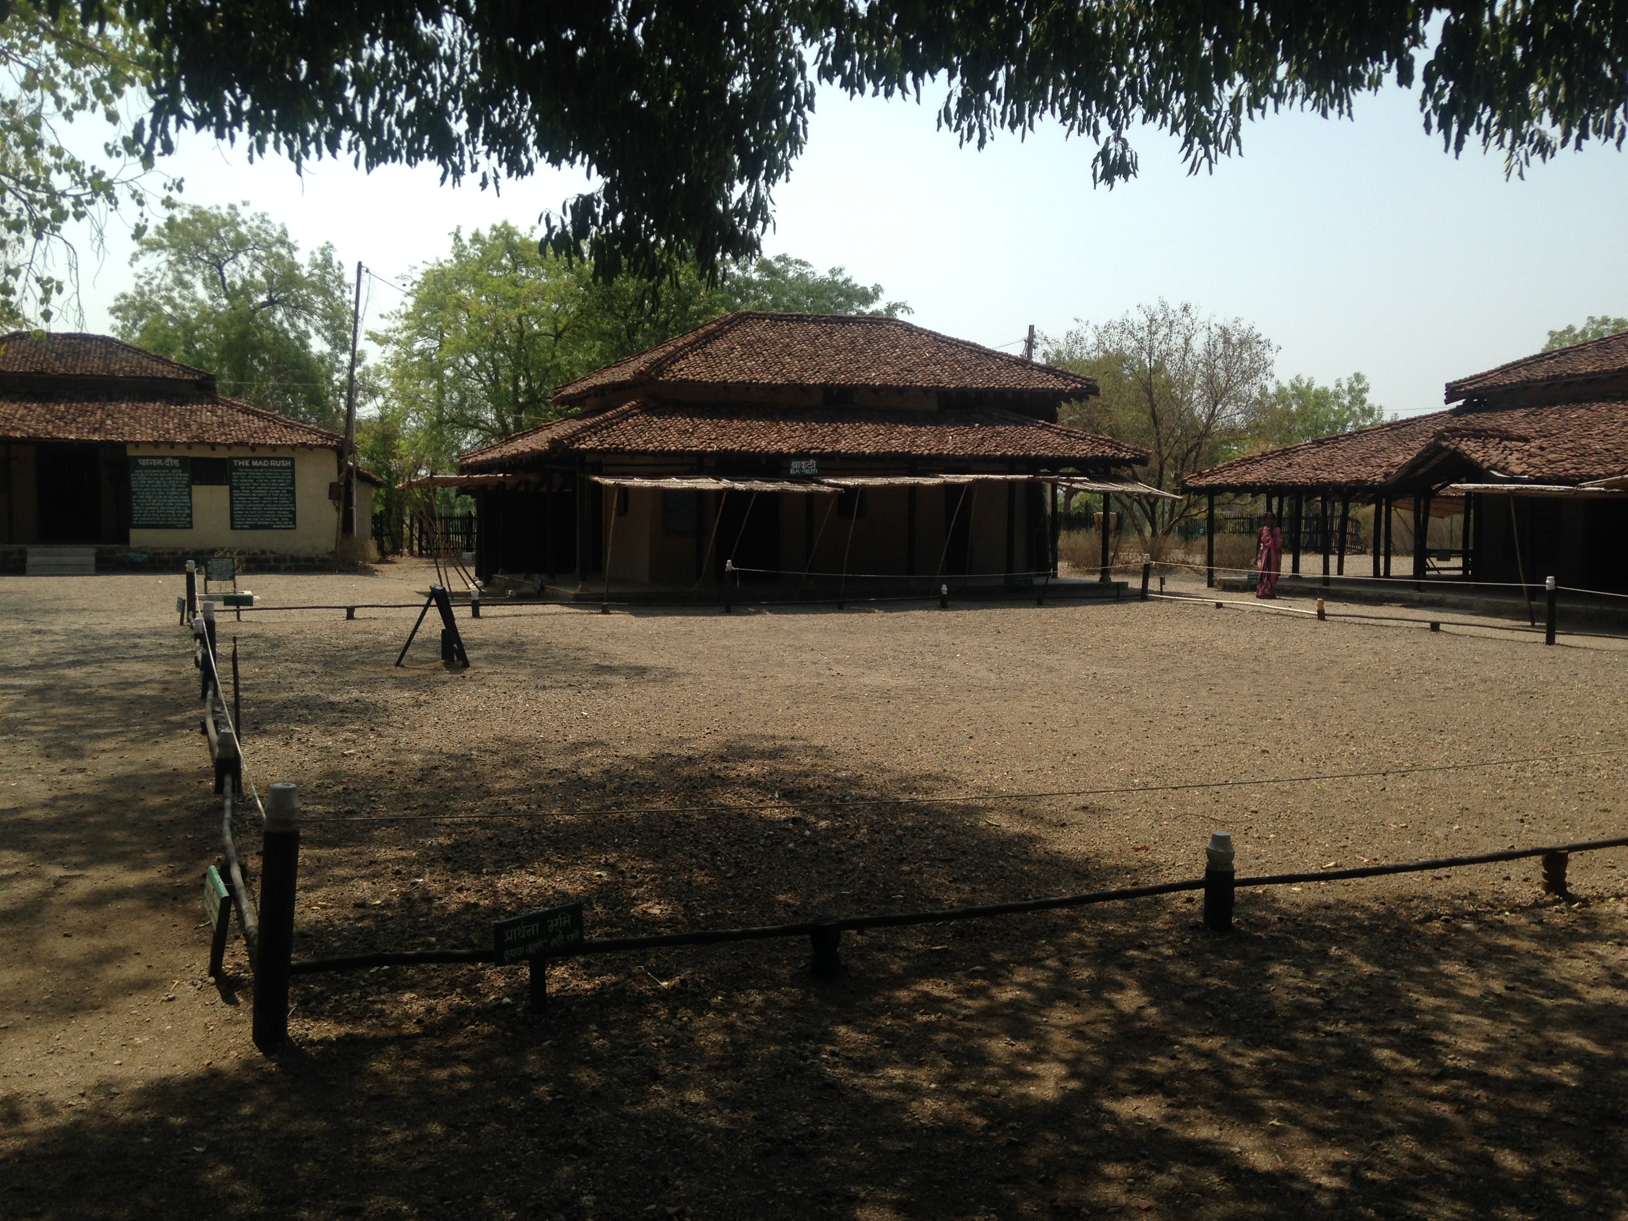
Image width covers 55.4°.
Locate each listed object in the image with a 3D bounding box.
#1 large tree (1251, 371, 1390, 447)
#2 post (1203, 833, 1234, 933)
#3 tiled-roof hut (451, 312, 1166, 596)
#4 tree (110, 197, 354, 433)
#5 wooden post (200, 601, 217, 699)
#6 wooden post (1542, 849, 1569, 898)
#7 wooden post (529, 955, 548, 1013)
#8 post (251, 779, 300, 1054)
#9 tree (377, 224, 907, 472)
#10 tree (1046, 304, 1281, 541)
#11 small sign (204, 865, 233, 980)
[{"bbox_3d":[18.530,-5.415,56.764,5.650,6.560,5.500,0,4,0],"label":"large tree"},{"bbox_3d":[1.532,1.030,5.893,0.105,0.370,0.105,1,4,-22],"label":"post"},{"bbox_3d":[-0.704,-3.438,32.601,11.900,5.750,10.300,-1,4,-21],"label":"tiled-roof hut"},{"bbox_3d":[-20.519,-8.151,54.583,8.790,12.190,8.500,0,4,0],"label":"tree"},{"bbox_3d":[-5.074,0.331,13.018,0.100,0.803,0.100,-1,4,-21],"label":"wooden post"},{"bbox_3d":[3.074,1.091,6.471,0.098,0.176,0.098,-1,4,-21],"label":"wooden post"},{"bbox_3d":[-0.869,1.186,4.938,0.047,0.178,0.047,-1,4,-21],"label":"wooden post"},{"bbox_3d":[-1.583,0.904,4.609,0.105,0.782,0.105,1,4,-22],"label":"post"},{"bbox_3d":[-5.320,-6.678,47.663,16.360,10.210,12.000,0,4,0],"label":"tree"},{"bbox_3d":[9.611,-4.876,42.770,6.340,7.310,6.000,0,4,0],"label":"tree"},{"bbox_3d":[-2.018,1.092,5.309,0.050,0.320,0.330,13,-3,-30],"label":"small sign"}]

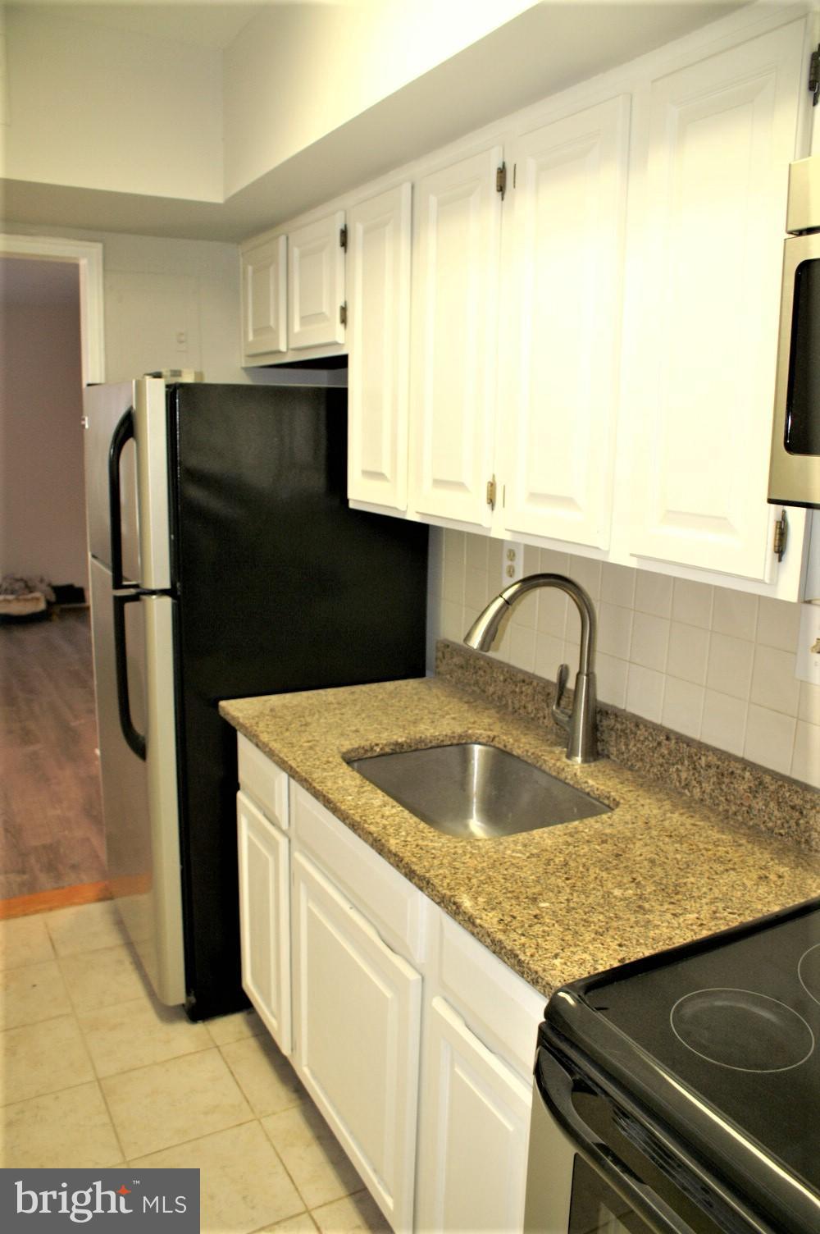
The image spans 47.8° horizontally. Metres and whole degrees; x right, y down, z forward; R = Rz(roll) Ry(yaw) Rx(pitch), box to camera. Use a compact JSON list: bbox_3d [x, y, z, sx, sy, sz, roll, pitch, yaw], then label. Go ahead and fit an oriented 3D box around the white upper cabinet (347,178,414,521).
[{"bbox_3d":[0.064,-0.632,2.246,0.325,0.742,0.325,-5,13,-29],"label":"white upper cabinet"}]

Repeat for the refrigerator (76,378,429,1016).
[{"bbox_3d":[-0.500,0.178,2.826,0.845,1.718,0.740,-5,13,-29],"label":"refrigerator"}]

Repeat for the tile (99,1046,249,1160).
[{"bbox_3d":[-0.567,1.177,2.248,0.302,0.010,0.302,-5,13,-29],"label":"tile"}]

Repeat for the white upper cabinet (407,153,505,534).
[{"bbox_3d":[0.226,-0.568,1.963,0.325,0.740,0.330,-5,13,-29],"label":"white upper cabinet"}]

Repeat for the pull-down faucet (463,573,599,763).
[{"bbox_3d":[0.257,0.110,1.990,0.307,0.414,0.107,-3,12,-19],"label":"pull-down faucet"}]

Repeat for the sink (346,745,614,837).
[{"bbox_3d":[0.128,0.448,1.945,0.410,0.212,0.535,-5,13,-29],"label":"sink"}]

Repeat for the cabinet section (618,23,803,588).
[{"bbox_3d":[0.562,-0.438,1.407,0.310,0.724,0.295,-6,13,-29],"label":"cabinet section"}]

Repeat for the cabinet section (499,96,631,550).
[{"bbox_3d":[0.395,-0.503,1.695,0.310,0.721,0.299,-6,13,-29],"label":"cabinet section"}]

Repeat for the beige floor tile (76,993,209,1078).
[{"bbox_3d":[-0.721,1.121,2.509,0.302,0.010,0.302,-5,13,-29],"label":"beige floor tile"}]

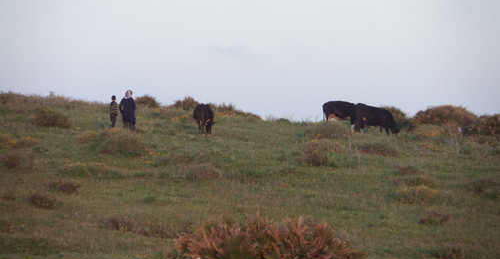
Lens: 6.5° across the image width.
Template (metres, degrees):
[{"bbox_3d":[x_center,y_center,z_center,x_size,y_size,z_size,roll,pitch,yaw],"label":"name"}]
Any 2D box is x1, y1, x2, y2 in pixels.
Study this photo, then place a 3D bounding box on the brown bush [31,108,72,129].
[{"bbox_3d":[-7.949,-0.441,177.000,1.631,0.745,1.387,0,-1,0],"label":"brown bush"}]

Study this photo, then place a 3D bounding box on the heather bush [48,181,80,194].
[{"bbox_3d":[-4.743,1.483,113.000,0.794,0.333,0.675,0,-1,0],"label":"heather bush"}]

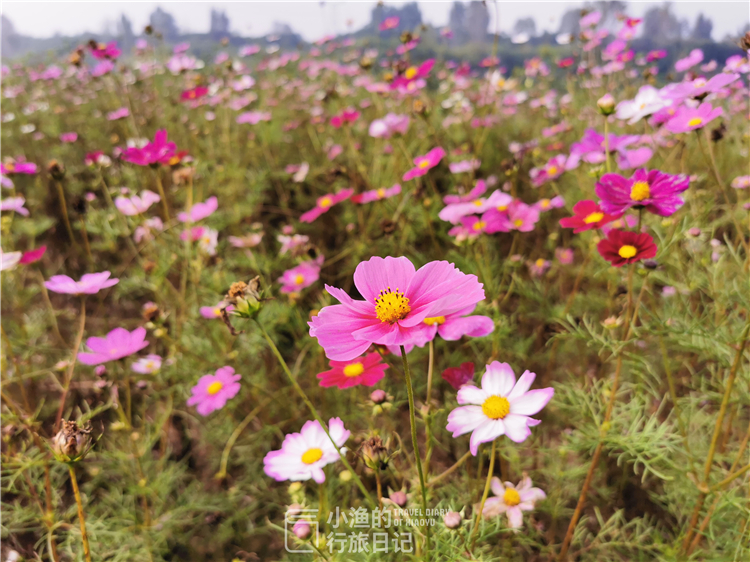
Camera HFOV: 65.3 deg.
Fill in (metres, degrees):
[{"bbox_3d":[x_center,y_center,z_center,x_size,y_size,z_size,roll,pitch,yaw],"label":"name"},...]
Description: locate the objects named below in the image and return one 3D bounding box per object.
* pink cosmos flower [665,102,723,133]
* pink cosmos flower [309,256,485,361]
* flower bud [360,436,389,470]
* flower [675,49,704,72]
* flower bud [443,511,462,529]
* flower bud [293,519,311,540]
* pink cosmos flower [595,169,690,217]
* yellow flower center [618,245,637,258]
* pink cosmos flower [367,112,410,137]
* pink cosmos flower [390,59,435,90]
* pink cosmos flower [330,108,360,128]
[{"bbox_3d":[0.437,-0.220,0.802,0.070,0.018,0.070,-23,32,9],"label":"pink cosmos flower"},{"bbox_3d":[0.010,0.015,0.255,0.076,0.026,0.074,-12,23,2],"label":"pink cosmos flower"},{"bbox_3d":[0.000,0.103,0.351,0.017,0.021,0.017,0,24,0],"label":"flower bud"},{"bbox_3d":[0.690,-0.478,1.279,0.064,0.020,0.064,-40,20,14],"label":"flower"},{"bbox_3d":[0.049,0.151,0.370,0.011,0.011,0.011,0,27,0],"label":"flower bud"},{"bbox_3d":[-0.046,0.157,0.370,0.011,0.013,0.011,-17,7,-14],"label":"flower bud"},{"bbox_3d":[0.222,-0.070,0.489,0.072,0.024,0.072,-3,33,1],"label":"pink cosmos flower"},{"bbox_3d":[0.199,-0.022,0.460,0.014,0.006,0.014,0,39,23],"label":"yellow flower center"},{"bbox_3d":[0.025,-0.254,0.966,0.070,0.030,0.070,-9,26,4],"label":"pink cosmos flower"},{"bbox_3d":[0.050,-0.261,0.750,0.066,0.020,0.066,-31,32,13],"label":"pink cosmos flower"},{"bbox_3d":[-0.056,-0.321,1.165,0.063,0.028,0.063,-17,23,7],"label":"pink cosmos flower"}]

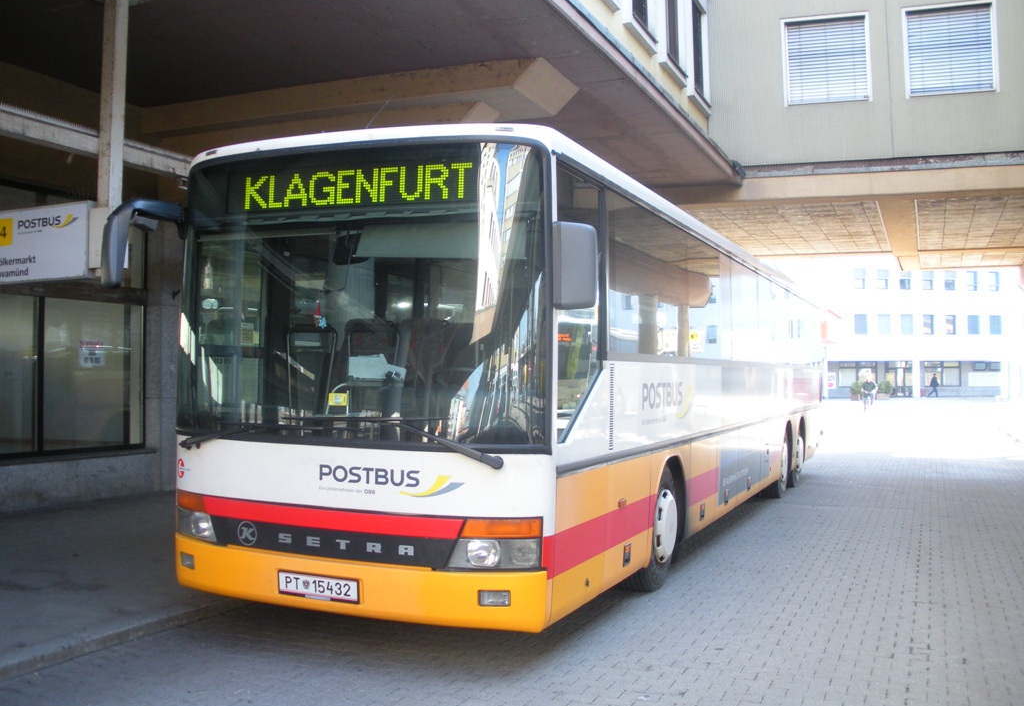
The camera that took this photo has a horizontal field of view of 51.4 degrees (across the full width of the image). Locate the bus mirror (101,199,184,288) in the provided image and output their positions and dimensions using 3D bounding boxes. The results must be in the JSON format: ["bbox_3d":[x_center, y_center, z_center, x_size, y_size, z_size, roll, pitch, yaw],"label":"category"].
[{"bbox_3d":[-2.235,-0.662,6.441,0.310,0.510,0.420,-1,-2,33],"label":"bus mirror"}]

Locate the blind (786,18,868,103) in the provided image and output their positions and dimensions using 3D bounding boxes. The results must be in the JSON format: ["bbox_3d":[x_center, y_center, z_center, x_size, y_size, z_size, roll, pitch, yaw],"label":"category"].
[{"bbox_3d":[5.328,-4.947,18.040,1.340,1.410,0.080,-1,-1,20],"label":"blind"}]

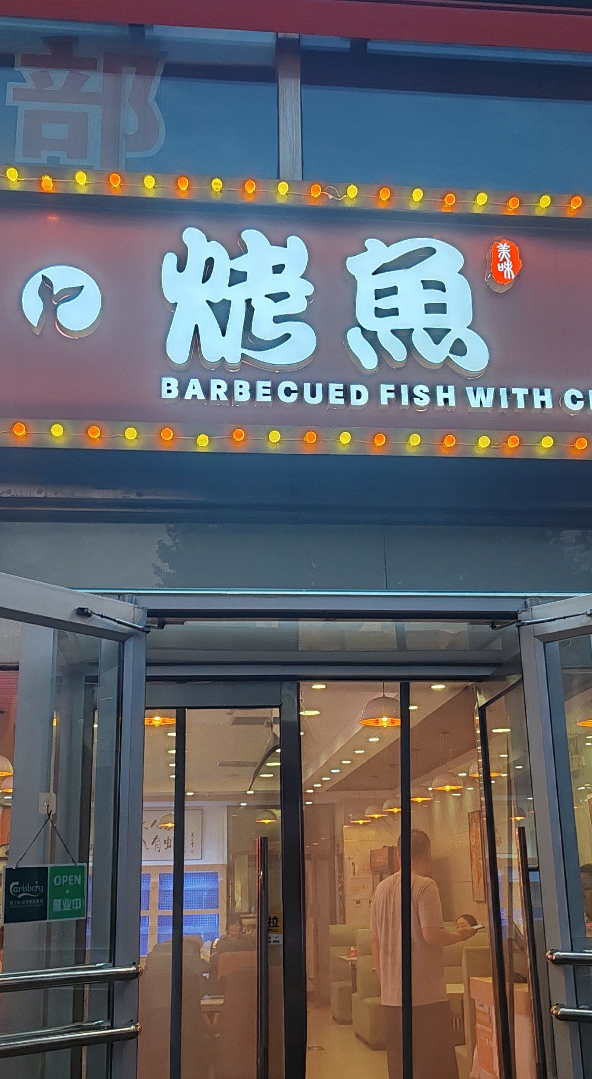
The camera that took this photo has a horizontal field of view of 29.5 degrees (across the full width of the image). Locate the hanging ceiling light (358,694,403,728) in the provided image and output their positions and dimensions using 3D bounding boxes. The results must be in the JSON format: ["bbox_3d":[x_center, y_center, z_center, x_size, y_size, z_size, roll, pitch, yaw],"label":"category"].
[{"bbox_3d":[0.524,1.009,6.658,0.300,0.165,0.300,1,-18,-6],"label":"hanging ceiling light"}]

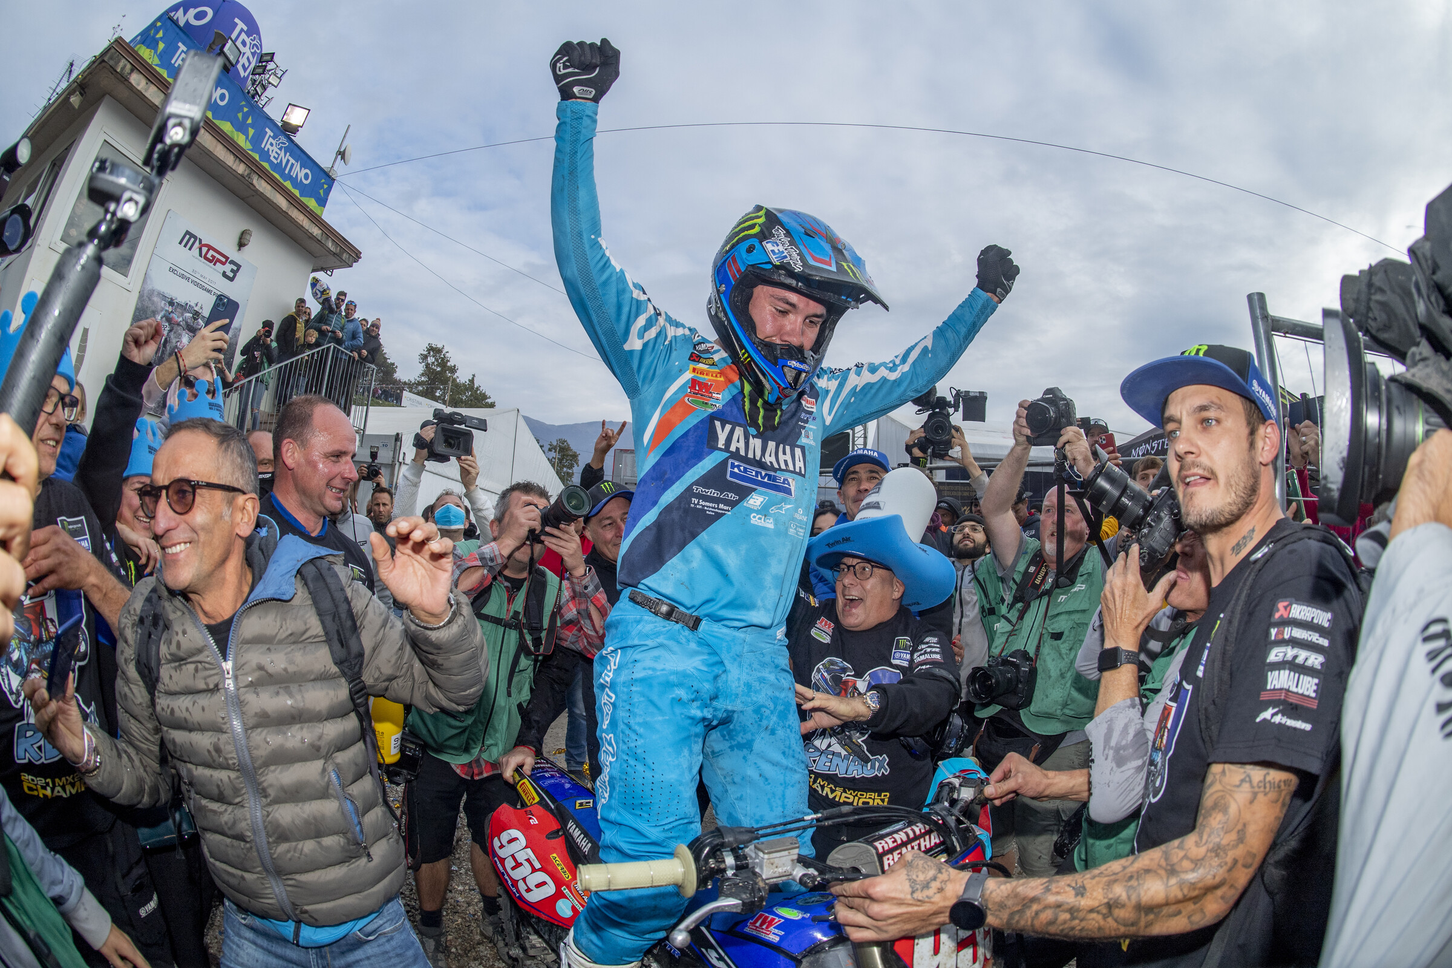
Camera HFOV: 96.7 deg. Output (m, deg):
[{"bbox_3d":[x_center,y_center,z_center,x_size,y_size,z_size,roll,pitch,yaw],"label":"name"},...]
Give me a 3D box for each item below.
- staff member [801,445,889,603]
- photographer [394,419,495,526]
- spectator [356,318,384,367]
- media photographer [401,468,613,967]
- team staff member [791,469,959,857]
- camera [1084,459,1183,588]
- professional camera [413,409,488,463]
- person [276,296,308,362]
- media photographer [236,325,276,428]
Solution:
[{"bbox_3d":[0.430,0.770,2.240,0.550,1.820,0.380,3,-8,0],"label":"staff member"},{"bbox_3d":[-1.426,0.675,3.200,0.580,2.050,0.470,8,-9,-30],"label":"photographer"},{"bbox_3d":[-5.247,-1.587,9.400,0.500,1.620,0.450,6,-8,-17],"label":"spectator"},{"bbox_3d":[-0.729,0.790,2.100,0.650,1.660,0.600,9,-9,-37],"label":"media photographer"},{"bbox_3d":[0.330,0.770,1.660,0.650,1.660,0.550,1,-8,21],"label":"team staff member"},{"bbox_3d":[0.746,0.063,1.190,0.210,0.150,0.125,36,18,0],"label":"camera"},{"bbox_3d":[-1.290,-0.222,3.000,0.220,0.220,0.340,9,-9,-34],"label":"professional camera"},{"bbox_3d":[-6.219,-1.812,9.200,0.370,1.740,0.500,0,-8,26],"label":"person"},{"bbox_3d":[-6.355,-1.346,8.700,0.540,1.730,0.460,9,-9,-37],"label":"media photographer"}]

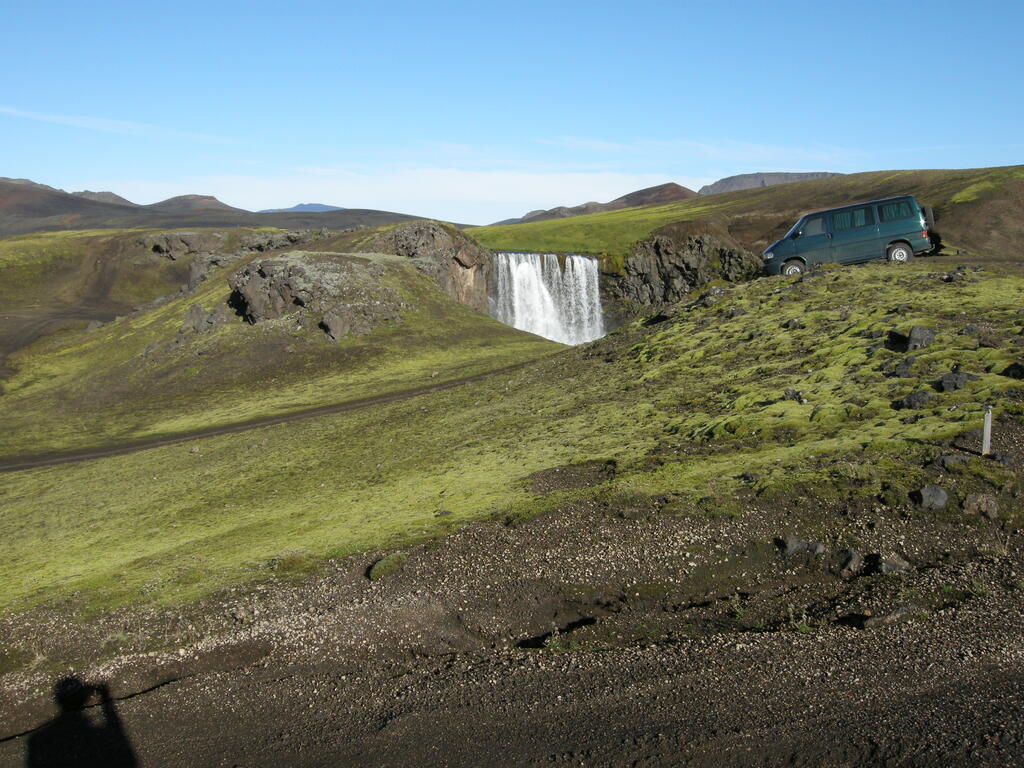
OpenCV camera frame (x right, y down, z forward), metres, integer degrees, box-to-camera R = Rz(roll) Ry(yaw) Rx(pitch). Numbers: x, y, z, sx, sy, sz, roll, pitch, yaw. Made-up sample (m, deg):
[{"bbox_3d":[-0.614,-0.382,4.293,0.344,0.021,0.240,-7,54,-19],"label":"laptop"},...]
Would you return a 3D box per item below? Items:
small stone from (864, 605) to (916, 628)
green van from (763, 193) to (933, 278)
[{"bbox_3d":[1.606,0.988,4.400,0.210,0.070,0.120,-3,8,-22],"label":"small stone"},{"bbox_3d":[9.780,-4.170,30.250,4.880,1.940,1.860,-7,4,21],"label":"green van"}]

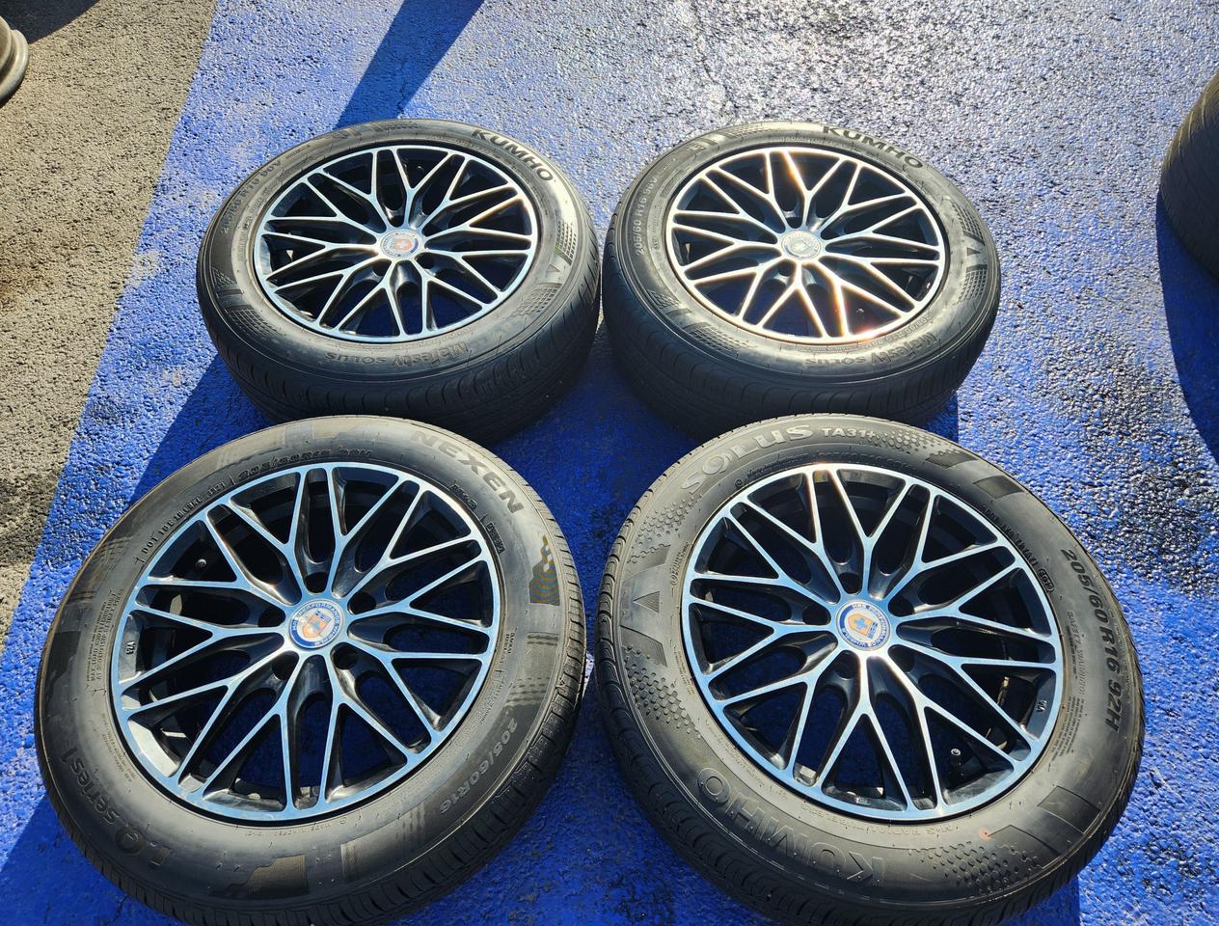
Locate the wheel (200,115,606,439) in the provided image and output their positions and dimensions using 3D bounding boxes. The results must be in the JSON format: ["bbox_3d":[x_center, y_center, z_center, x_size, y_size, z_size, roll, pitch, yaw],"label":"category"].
[{"bbox_3d":[-0.341,-0.314,1.397,0.652,0.205,0.652,0,58,0],"label":"wheel"}]

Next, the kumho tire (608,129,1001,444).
[{"bbox_3d":[0.314,-0.313,1.400,0.652,0.205,0.652,1,58,0],"label":"kumho tire"}]

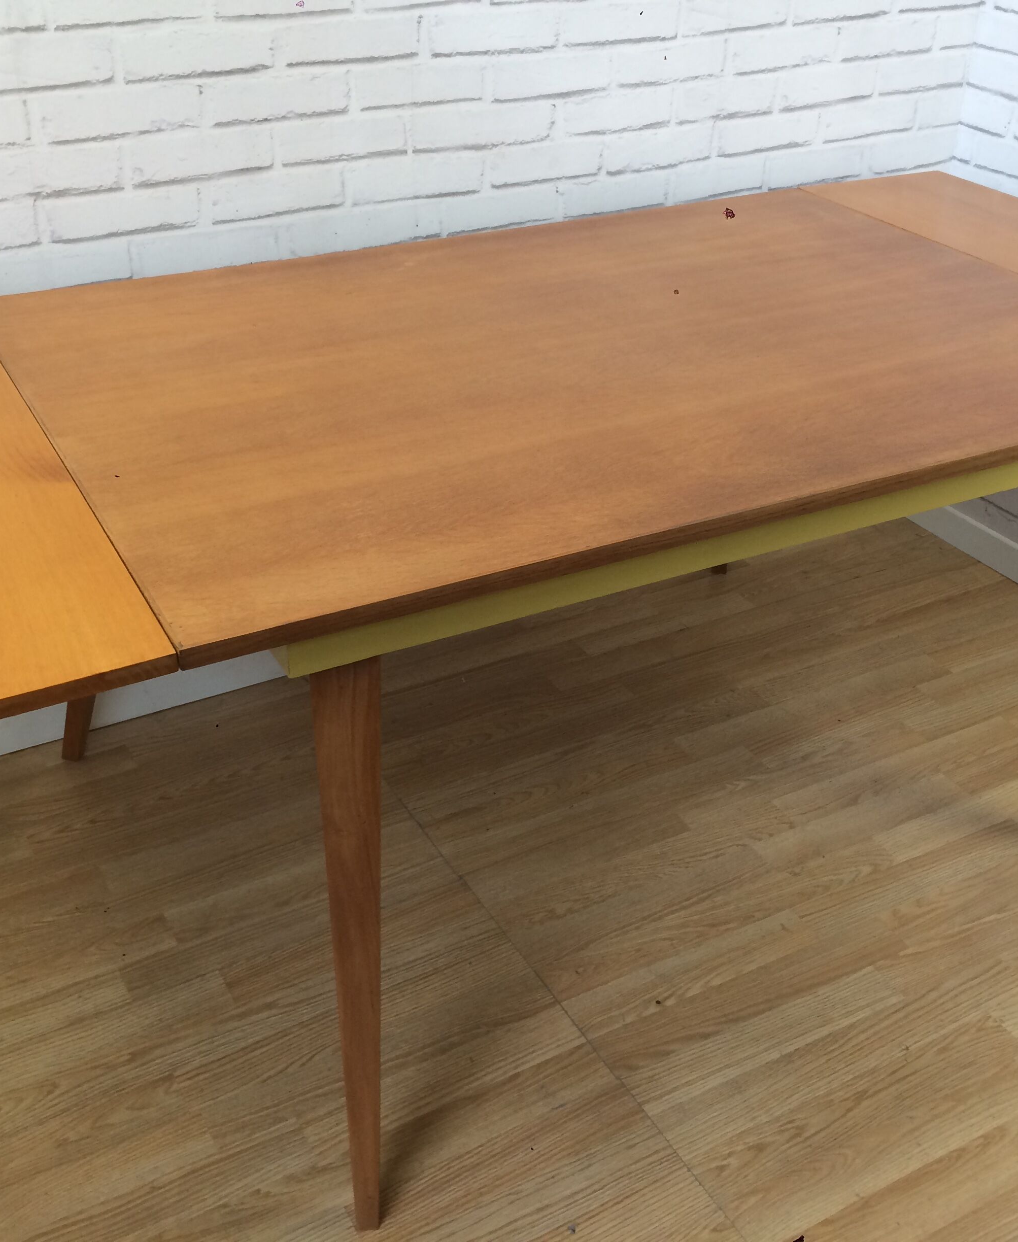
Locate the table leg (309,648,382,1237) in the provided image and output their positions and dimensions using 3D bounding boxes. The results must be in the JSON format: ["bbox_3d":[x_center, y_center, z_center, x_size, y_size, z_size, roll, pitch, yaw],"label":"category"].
[{"bbox_3d":[-0.157,0.327,1.383,0.055,0.652,0.055,5,16,16],"label":"table leg"}]

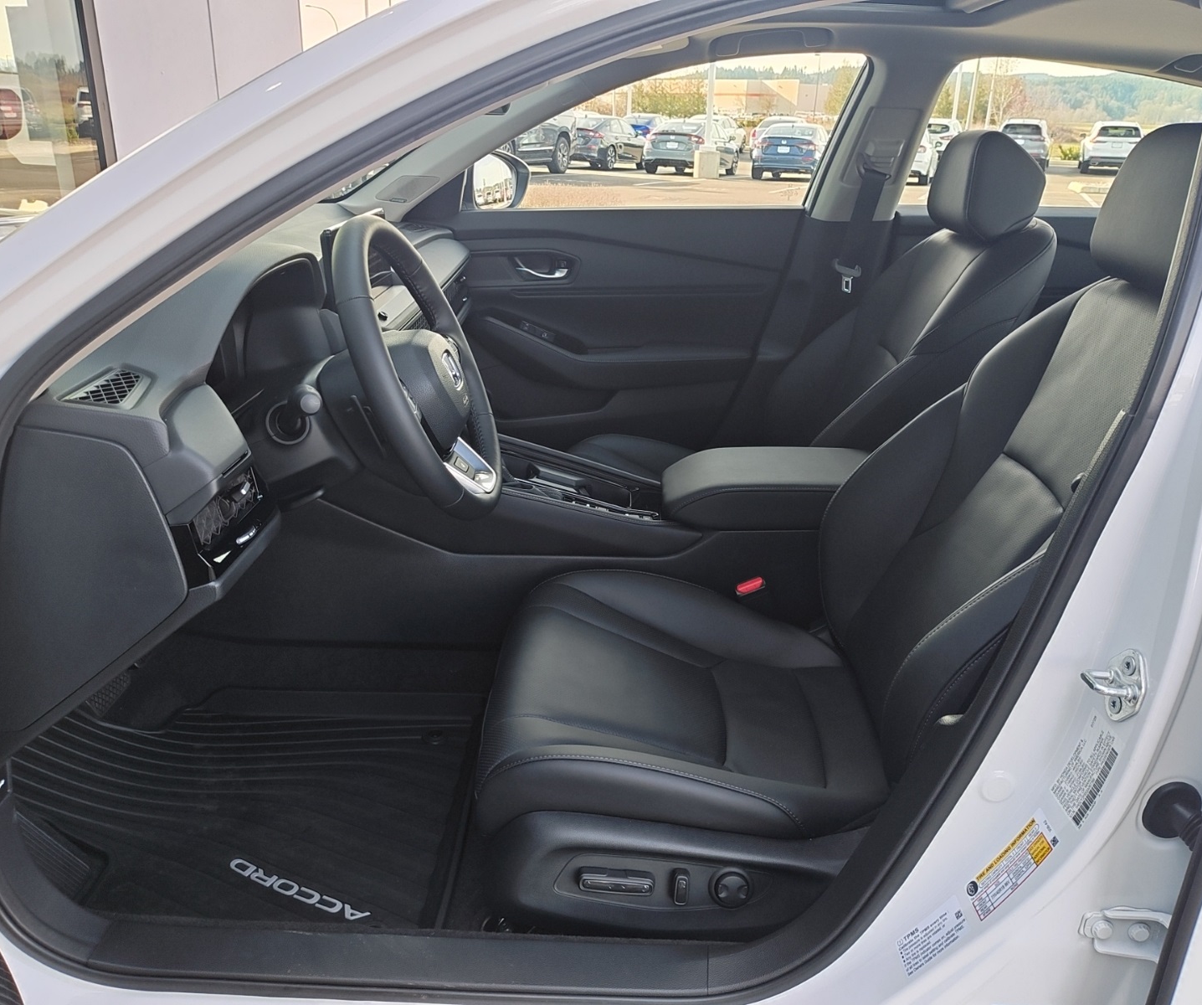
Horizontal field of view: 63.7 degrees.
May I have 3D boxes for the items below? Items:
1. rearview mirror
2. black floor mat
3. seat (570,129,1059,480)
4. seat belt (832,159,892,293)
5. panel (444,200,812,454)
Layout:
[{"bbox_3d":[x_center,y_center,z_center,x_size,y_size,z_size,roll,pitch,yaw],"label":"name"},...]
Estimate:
[{"bbox_3d":[-0.245,-0.771,2.313,0.120,0.145,0.200,8,22,16],"label":"rearview mirror"},{"bbox_3d":[-0.556,0.421,1.438,0.720,0.080,0.500,2,21,2],"label":"black floor mat"},{"bbox_3d":[0.327,-0.226,1.866,0.850,0.930,0.540,2,21,2],"label":"seat"},{"bbox_3d":[0.536,-0.559,2.007,0.110,0.290,0.070,2,21,2],"label":"seat belt"},{"bbox_3d":[-0.019,-0.352,2.207,0.910,0.620,0.140,2,21,2],"label":"panel"}]

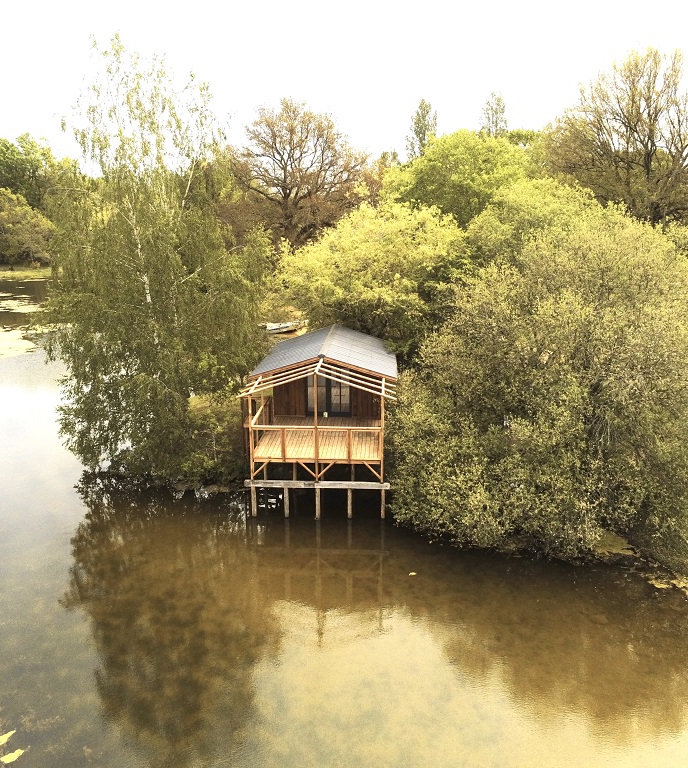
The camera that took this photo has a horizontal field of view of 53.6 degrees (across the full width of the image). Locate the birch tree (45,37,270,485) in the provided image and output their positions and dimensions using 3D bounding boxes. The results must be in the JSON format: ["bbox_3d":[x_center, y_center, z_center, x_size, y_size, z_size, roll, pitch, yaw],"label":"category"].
[{"bbox_3d":[-6.930,-4.467,25.879,8.200,15.900,8.300,0,14,0],"label":"birch tree"}]

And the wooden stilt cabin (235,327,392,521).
[{"bbox_3d":[-0.649,0.970,26.561,5.400,5.220,9.030,0,14,3],"label":"wooden stilt cabin"}]

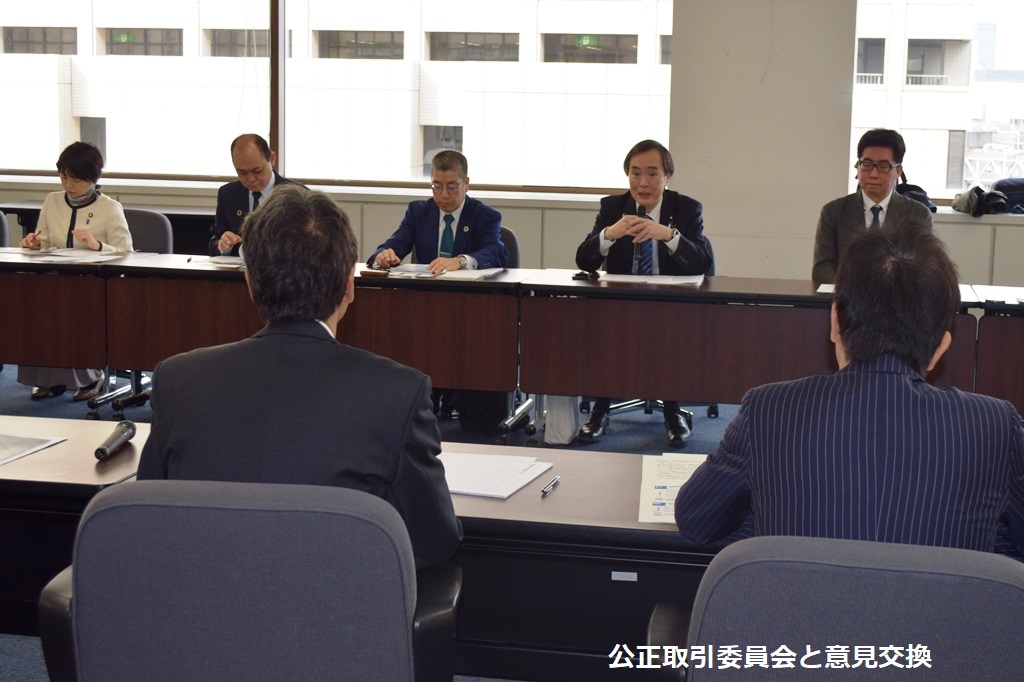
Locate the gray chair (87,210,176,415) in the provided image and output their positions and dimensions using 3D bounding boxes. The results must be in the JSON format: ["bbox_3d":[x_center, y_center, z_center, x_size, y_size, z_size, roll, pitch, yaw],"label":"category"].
[{"bbox_3d":[-2.033,-0.212,7.238,0.620,0.880,0.630,3,9,12],"label":"gray chair"}]

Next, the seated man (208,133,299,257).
[{"bbox_3d":[-1.213,-0.348,6.922,0.560,1.270,0.750,3,9,12],"label":"seated man"}]

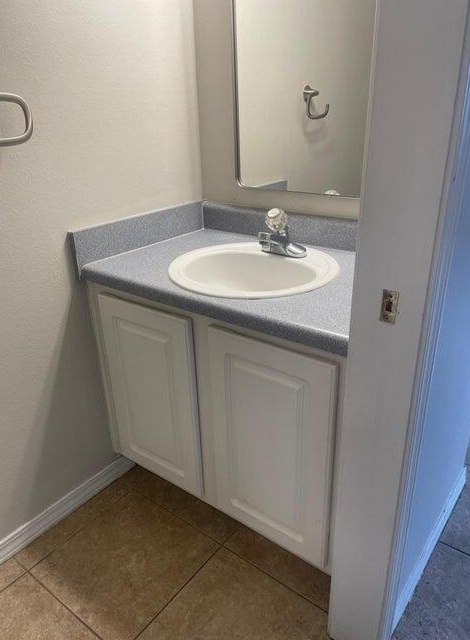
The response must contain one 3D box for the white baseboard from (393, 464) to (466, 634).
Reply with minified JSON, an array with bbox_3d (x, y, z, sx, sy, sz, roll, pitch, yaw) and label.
[{"bbox_3d":[0.578,0.628,1.397,0.014,0.081,0.644,16,29,35],"label":"white baseboard"}]

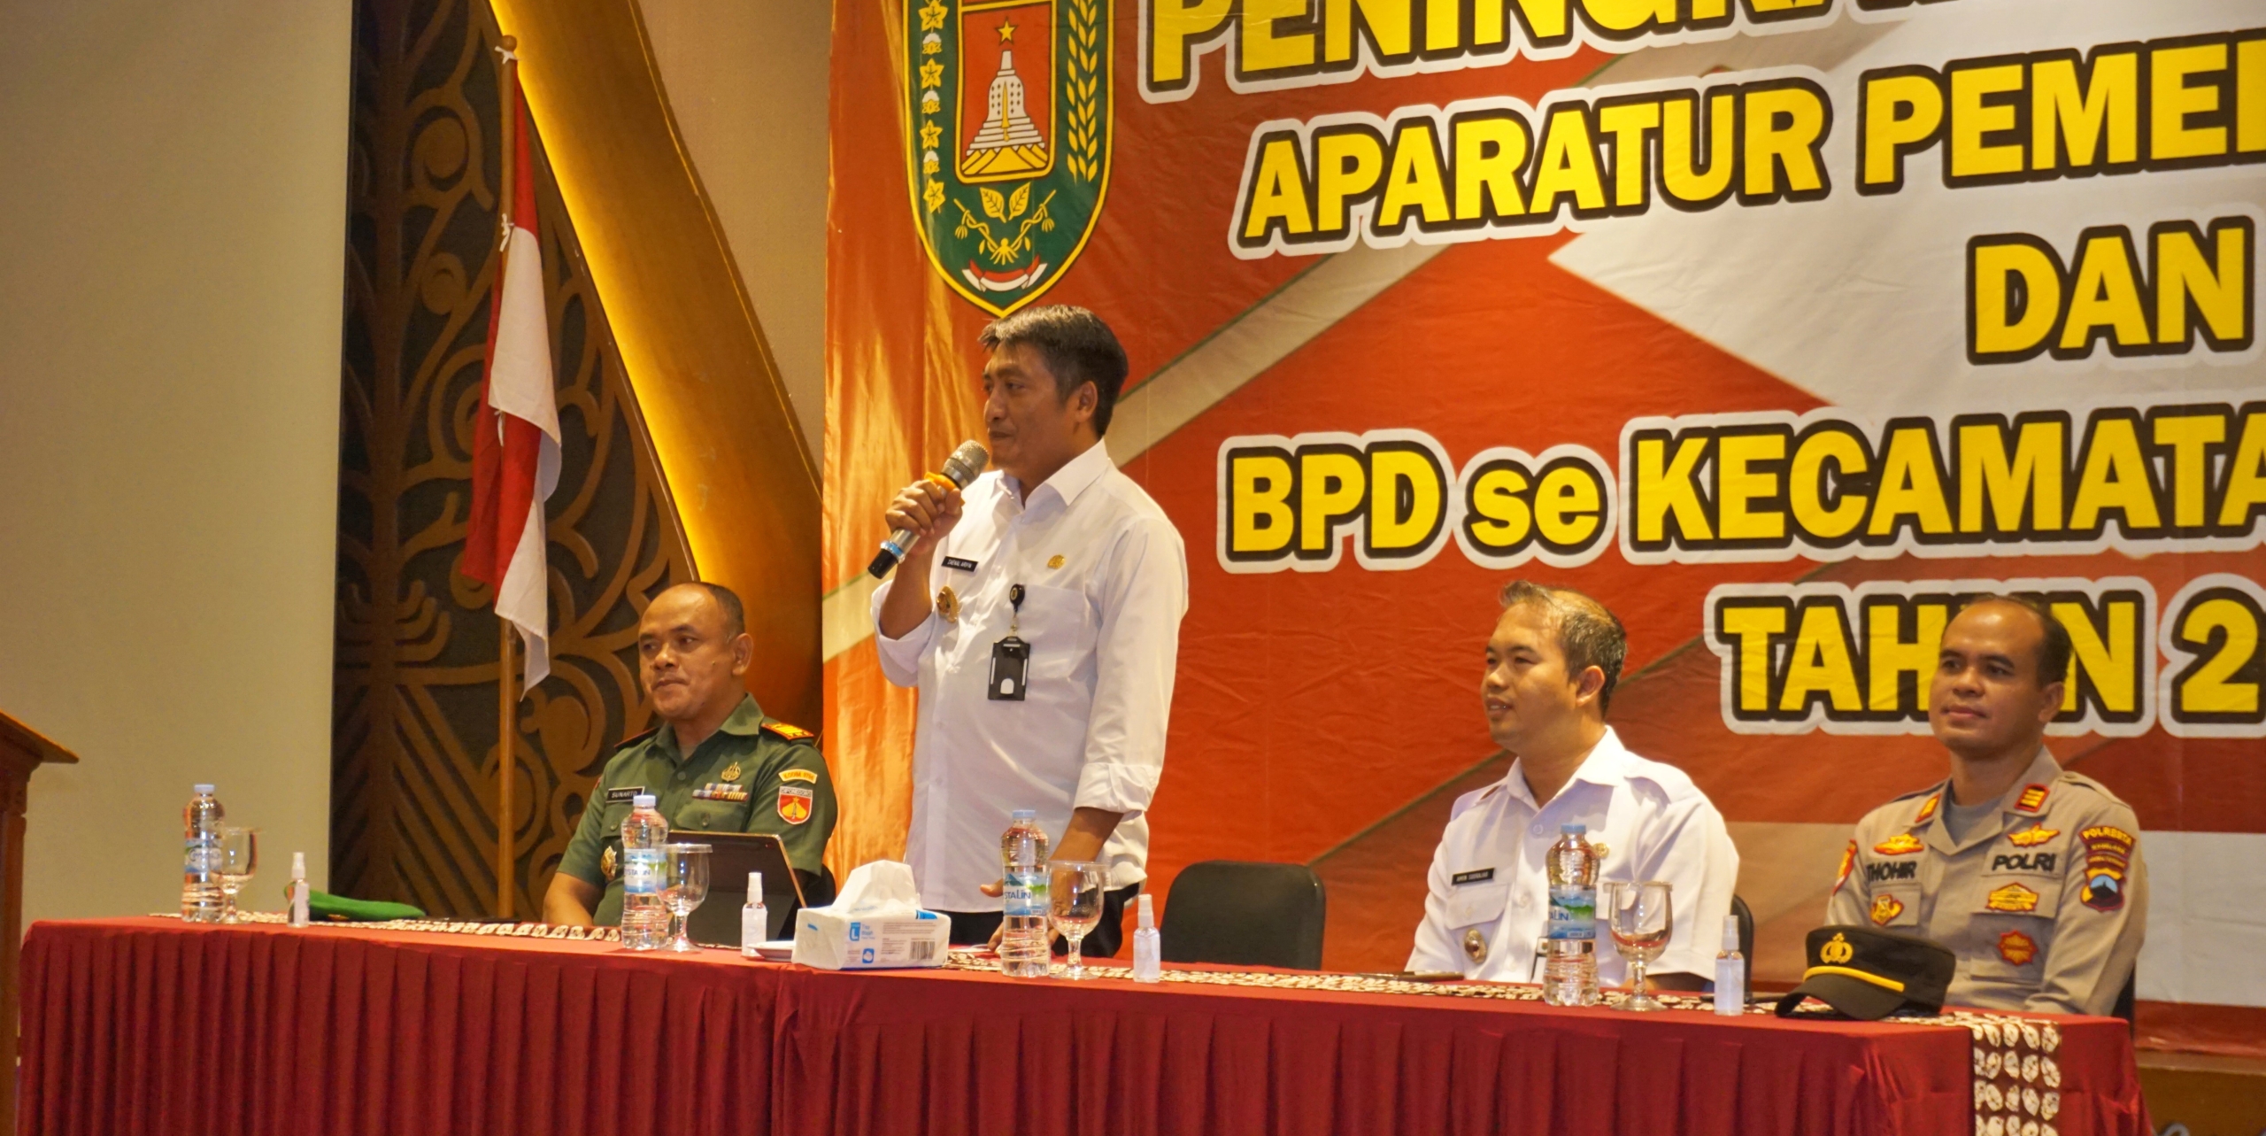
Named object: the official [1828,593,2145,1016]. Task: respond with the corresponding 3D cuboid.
[{"bbox_3d":[1.018,0.676,6.220,0.550,1.297,0.780,-1,-3,42],"label":"official"}]

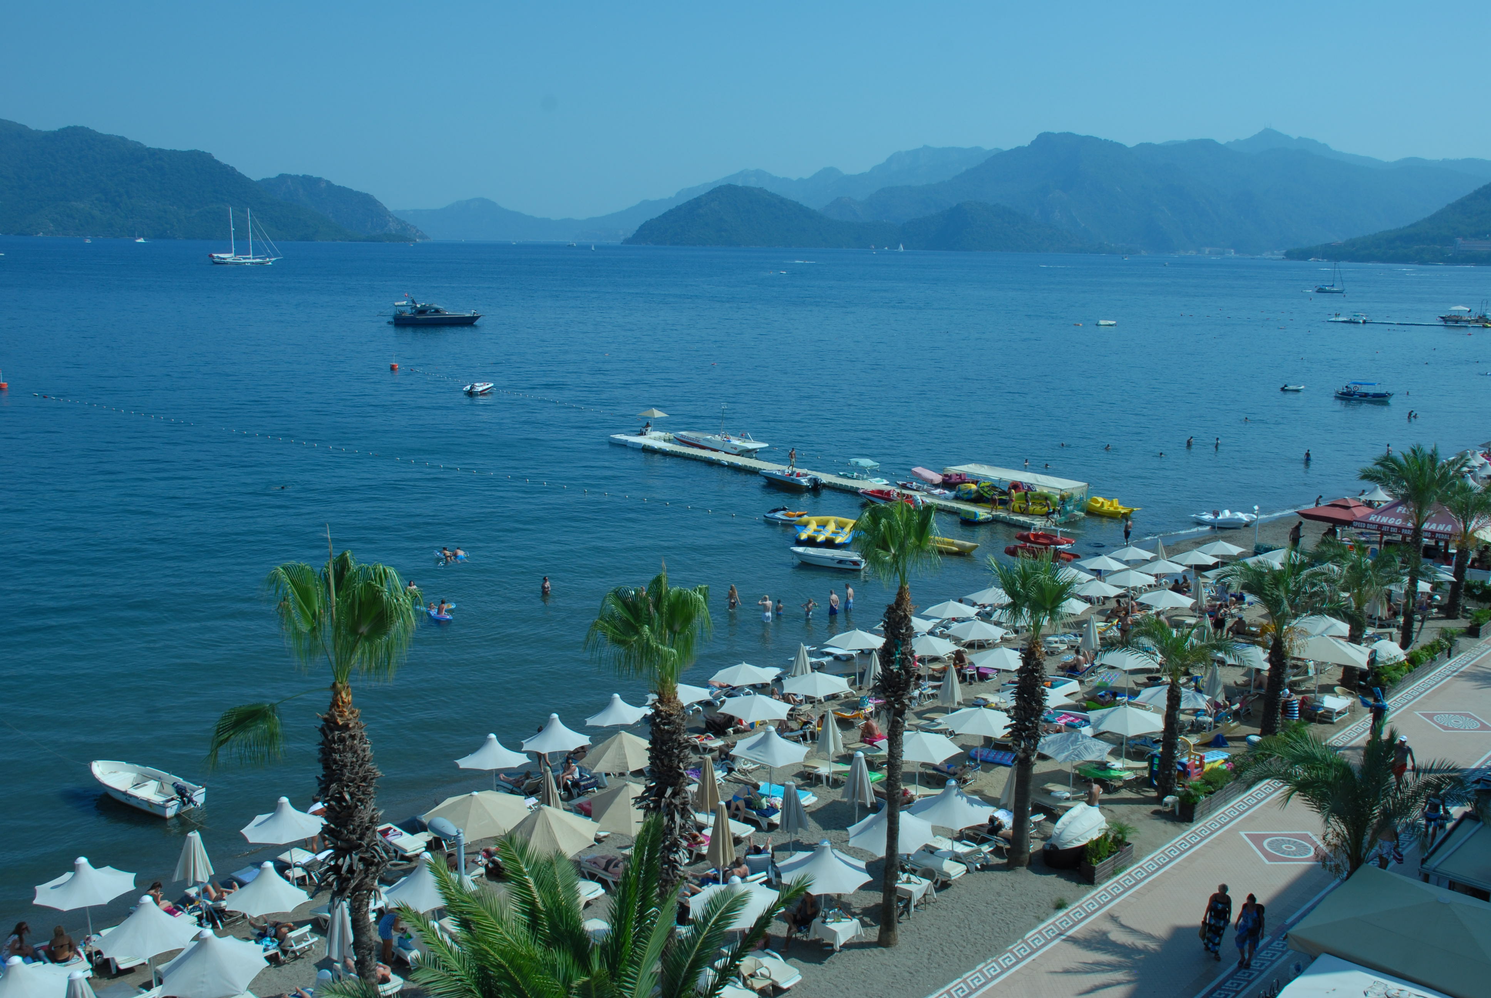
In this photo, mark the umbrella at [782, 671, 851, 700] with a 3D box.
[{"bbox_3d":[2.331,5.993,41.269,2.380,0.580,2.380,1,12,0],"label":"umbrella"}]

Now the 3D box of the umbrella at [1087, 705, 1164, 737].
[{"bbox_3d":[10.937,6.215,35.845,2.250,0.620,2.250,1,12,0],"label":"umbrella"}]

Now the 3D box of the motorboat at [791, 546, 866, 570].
[{"bbox_3d":[4.098,3.019,61.918,3.800,0.850,1.500,4,12,15],"label":"motorboat"}]

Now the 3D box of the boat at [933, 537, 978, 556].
[{"bbox_3d":[10.940,2.452,71.370,5.200,0.700,1.100,9,14,34],"label":"boat"}]

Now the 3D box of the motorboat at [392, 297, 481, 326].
[{"bbox_3d":[-59.677,-36.470,240.774,16.300,5.500,4.400,-1,12,-10],"label":"motorboat"}]

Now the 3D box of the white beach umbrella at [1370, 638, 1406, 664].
[{"bbox_3d":[22.337,5.334,43.331,1.200,0.850,1.400,-11,16,-44],"label":"white beach umbrella"}]

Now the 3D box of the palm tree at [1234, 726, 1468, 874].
[{"bbox_3d":[13.896,7.387,28.762,4.800,4.300,4.700,1,12,0],"label":"palm tree"}]

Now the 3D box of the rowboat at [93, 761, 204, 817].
[{"bbox_3d":[-18.014,8.545,37.079,4.250,0.900,1.600,7,13,25],"label":"rowboat"}]

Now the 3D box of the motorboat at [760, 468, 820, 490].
[{"bbox_3d":[3.018,-1.253,85.196,4.900,1.300,1.950,9,14,34],"label":"motorboat"}]

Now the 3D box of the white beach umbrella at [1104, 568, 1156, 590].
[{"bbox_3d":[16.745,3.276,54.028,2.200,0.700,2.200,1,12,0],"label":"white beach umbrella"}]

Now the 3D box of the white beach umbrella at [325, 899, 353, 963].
[{"bbox_3d":[-8.501,9.544,26.234,0.750,2.450,0.750,-3,12,-19],"label":"white beach umbrella"}]

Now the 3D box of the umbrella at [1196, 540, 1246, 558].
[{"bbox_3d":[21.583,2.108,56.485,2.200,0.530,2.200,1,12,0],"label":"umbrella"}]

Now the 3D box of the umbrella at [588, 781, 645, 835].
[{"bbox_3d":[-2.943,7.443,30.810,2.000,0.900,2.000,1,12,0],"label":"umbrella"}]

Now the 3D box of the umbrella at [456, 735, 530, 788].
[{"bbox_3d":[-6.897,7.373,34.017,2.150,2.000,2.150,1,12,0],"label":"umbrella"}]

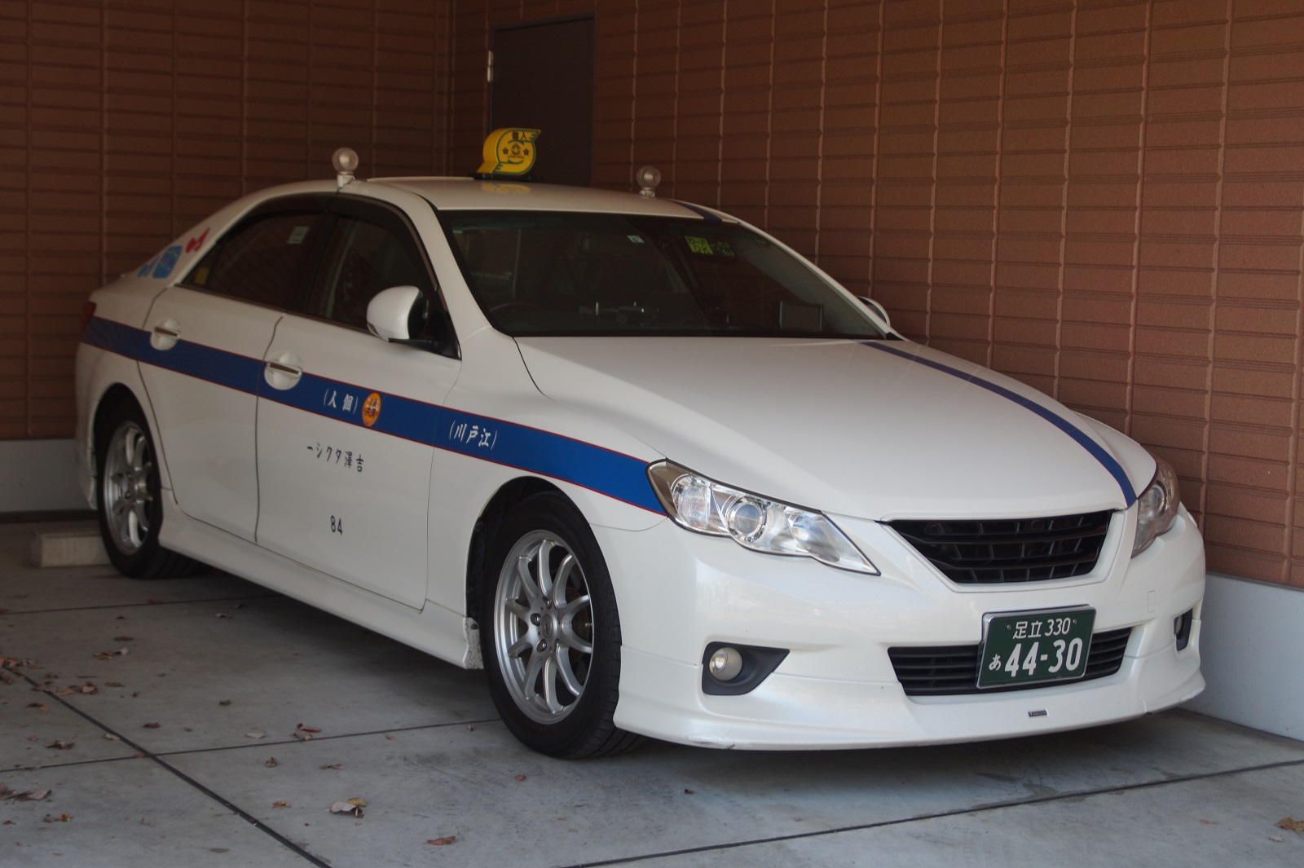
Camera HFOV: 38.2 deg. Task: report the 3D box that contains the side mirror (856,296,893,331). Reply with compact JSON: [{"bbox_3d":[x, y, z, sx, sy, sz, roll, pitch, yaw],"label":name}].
[{"bbox_3d":[0.701,-0.346,5.963,0.190,0.155,0.115,-1,6,-35],"label":"side mirror"}]

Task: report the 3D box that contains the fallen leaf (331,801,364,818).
[{"bbox_3d":[-0.630,0.777,3.886,0.070,0.024,0.050,1,5,-9],"label":"fallen leaf"}]

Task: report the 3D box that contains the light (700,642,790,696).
[{"bbox_3d":[0.191,0.494,4.029,0.188,0.120,0.085,0,5,-23],"label":"light"}]

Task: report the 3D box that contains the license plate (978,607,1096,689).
[{"bbox_3d":[0.873,0.483,4.251,0.335,0.169,0.020,-1,14,-35],"label":"license plate"}]

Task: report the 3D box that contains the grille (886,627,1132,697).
[{"bbox_3d":[0.907,0.553,4.549,0.826,0.122,0.112,-1,6,-35],"label":"grille"}]

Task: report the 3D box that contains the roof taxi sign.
[{"bbox_3d":[-0.490,-0.958,6.450,0.200,0.170,0.110,-1,6,-35],"label":"roof taxi sign"}]

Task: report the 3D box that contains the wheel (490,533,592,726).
[{"bbox_3d":[-0.190,0.449,4.462,0.180,0.465,0.465,-1,6,-35],"label":"wheel"}]

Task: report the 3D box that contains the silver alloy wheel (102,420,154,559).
[{"bbox_3d":[-1.807,0.195,6.799,0.170,0.475,0.475,-1,6,-35],"label":"silver alloy wheel"}]

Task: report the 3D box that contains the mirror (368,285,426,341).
[{"bbox_3d":[-0.682,-0.315,4.984,0.190,0.155,0.115,-1,6,-35],"label":"mirror"}]

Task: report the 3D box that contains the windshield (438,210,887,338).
[{"bbox_3d":[0.054,-0.431,5.411,1.360,0.110,0.840,-1,35,-35],"label":"windshield"}]

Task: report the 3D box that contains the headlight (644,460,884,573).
[{"bbox_3d":[0.266,0.190,4.353,0.510,0.250,0.245,1,5,-15],"label":"headlight"}]

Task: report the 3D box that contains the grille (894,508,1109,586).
[{"bbox_3d":[0.893,0.275,4.564,0.785,0.163,0.133,-1,6,-35],"label":"grille"}]

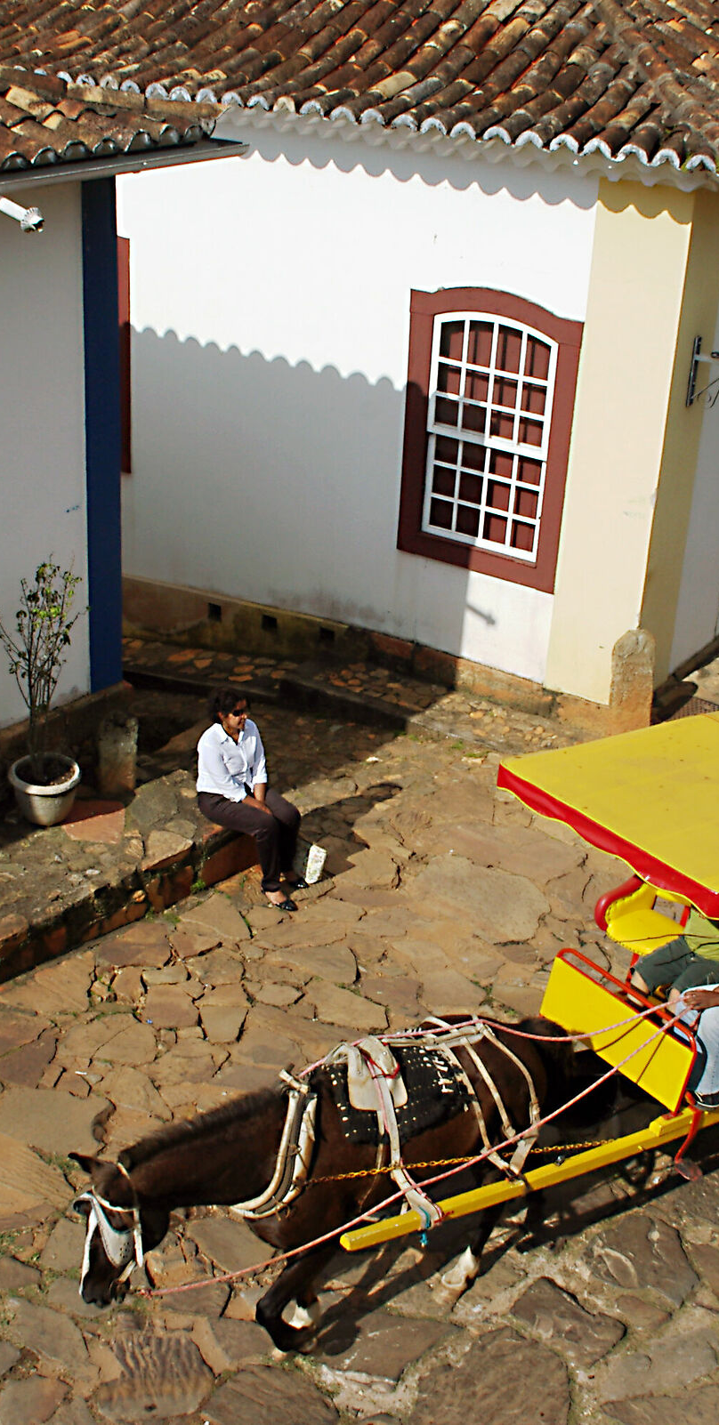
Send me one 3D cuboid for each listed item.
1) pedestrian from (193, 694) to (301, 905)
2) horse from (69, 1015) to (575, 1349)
[{"bbox_3d":[-0.677,0.546,9.530,0.720,1.180,0.470,16,29,25],"label":"pedestrian"},{"bbox_3d":[-0.124,1.970,6.530,2.280,1.390,0.530,-11,29,-36],"label":"horse"}]

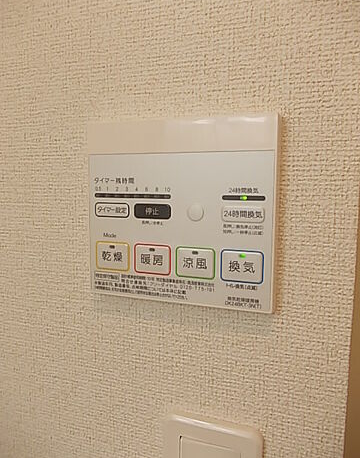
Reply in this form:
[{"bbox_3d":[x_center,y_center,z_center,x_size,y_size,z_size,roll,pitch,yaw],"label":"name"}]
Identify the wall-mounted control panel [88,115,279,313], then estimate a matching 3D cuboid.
[{"bbox_3d":[-0.001,-0.012,0.265,0.130,0.122,0.017,2,6,18],"label":"wall-mounted control panel"}]

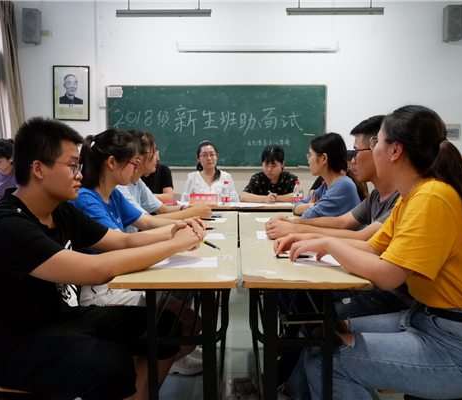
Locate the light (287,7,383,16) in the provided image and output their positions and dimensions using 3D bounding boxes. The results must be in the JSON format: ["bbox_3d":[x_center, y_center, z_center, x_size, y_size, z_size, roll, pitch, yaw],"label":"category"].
[{"bbox_3d":[1.332,-2.395,6.150,1.240,0.100,0.140,0,5,1],"label":"light"}]

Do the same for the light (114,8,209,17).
[{"bbox_3d":[-0.862,-2.392,6.192,1.224,0.100,0.130,0,6,1],"label":"light"}]

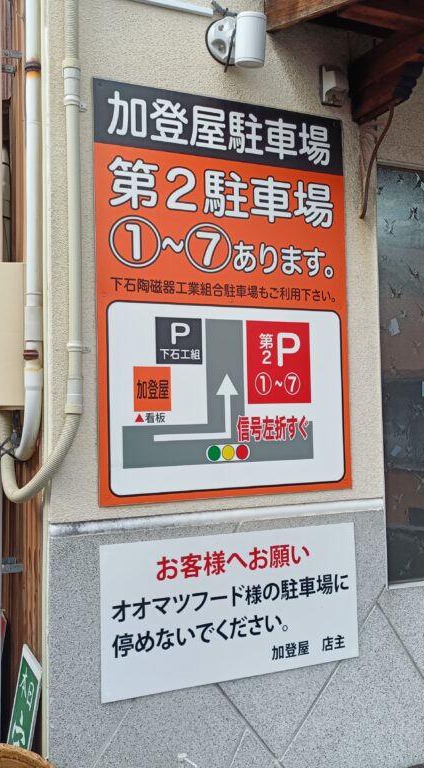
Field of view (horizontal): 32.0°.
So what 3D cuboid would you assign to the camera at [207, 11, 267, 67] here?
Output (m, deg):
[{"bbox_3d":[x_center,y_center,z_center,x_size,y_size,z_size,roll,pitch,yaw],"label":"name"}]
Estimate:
[{"bbox_3d":[0.086,-0.977,2.080,0.138,0.180,0.157,0,-2,-24],"label":"camera"}]

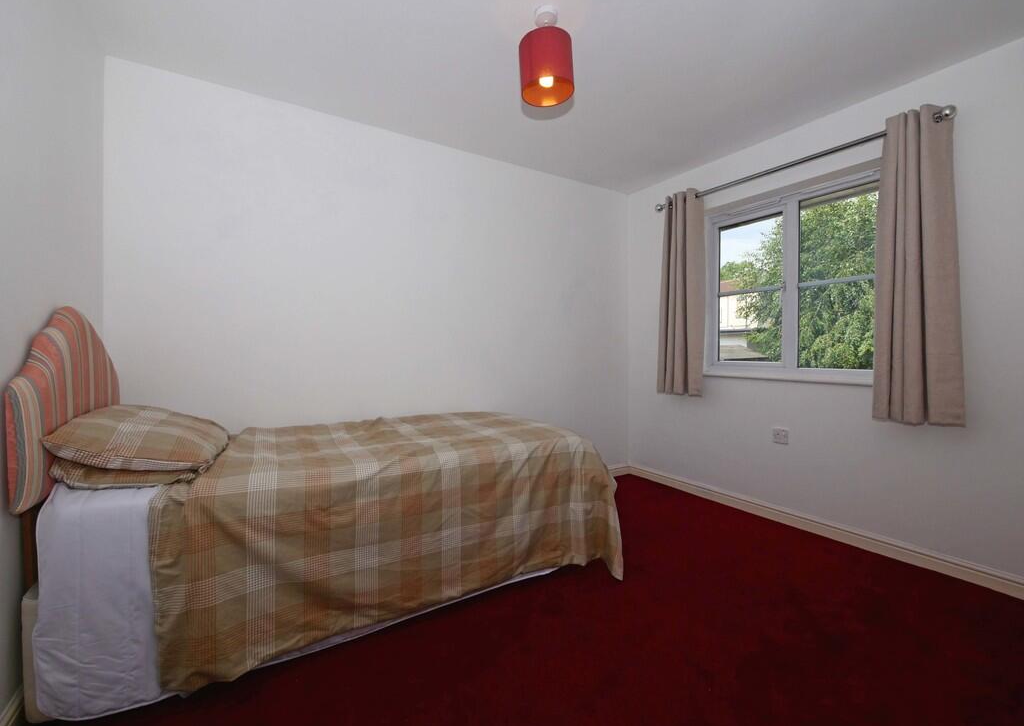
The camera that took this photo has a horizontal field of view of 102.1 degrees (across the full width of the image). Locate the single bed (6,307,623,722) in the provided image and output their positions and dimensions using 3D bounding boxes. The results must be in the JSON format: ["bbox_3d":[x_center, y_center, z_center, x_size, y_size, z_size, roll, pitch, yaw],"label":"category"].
[{"bbox_3d":[-0.690,0.404,1.925,2.000,1.210,0.960,-1,2,-32],"label":"single bed"}]

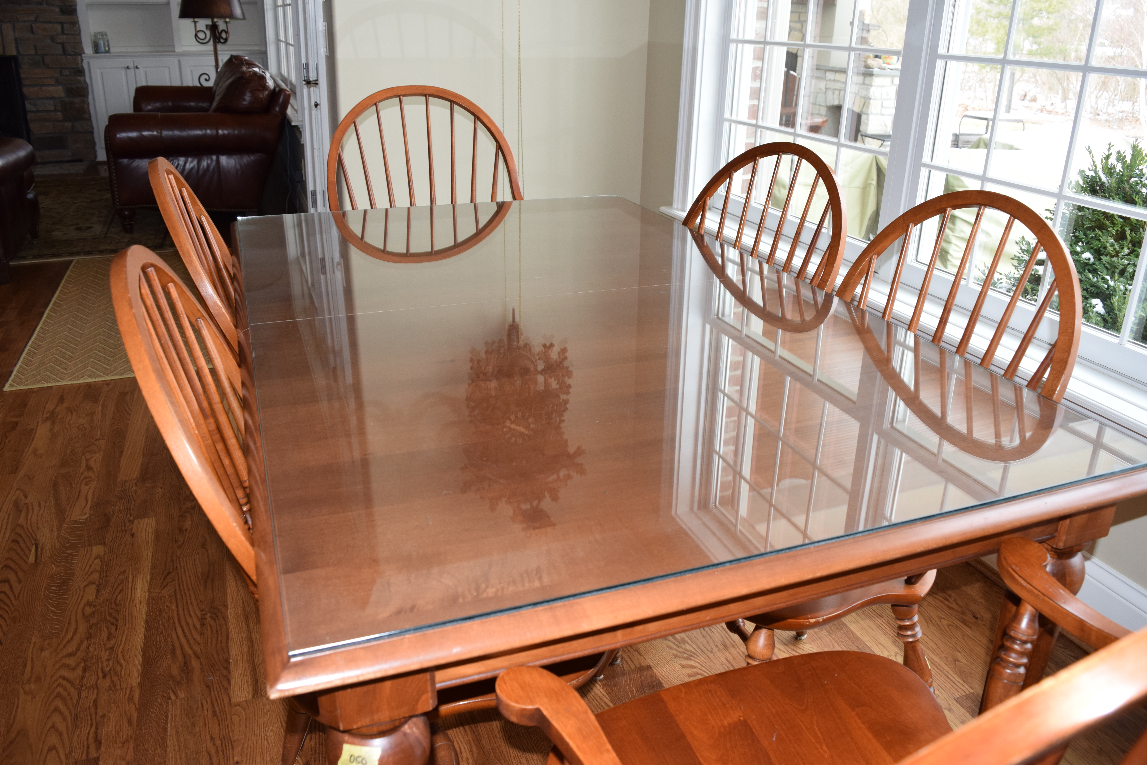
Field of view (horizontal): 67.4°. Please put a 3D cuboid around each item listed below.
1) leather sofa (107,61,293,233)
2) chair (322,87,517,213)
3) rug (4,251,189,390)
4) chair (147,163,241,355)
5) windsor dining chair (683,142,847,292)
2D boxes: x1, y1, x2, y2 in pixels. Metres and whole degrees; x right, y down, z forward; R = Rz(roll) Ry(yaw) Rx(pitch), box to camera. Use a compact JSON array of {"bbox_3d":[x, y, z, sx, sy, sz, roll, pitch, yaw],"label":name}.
[{"bbox_3d":[-2.539,-1.715,5.776,1.040,0.980,2.200,-7,24,-20],"label":"leather sofa"},{"bbox_3d":[-0.366,-0.268,2.357,0.630,1.025,0.580,-7,24,-20],"label":"chair"},{"bbox_3d":[-1.807,-0.376,3.857,1.100,0.010,1.900,-7,24,-20],"label":"rug"},{"bbox_3d":[-0.480,0.030,1.704,0.560,0.968,0.500,-9,25,-24],"label":"chair"},{"bbox_3d":[0.226,-0.012,1.849,0.560,0.968,0.500,-10,25,-25],"label":"windsor dining chair"}]

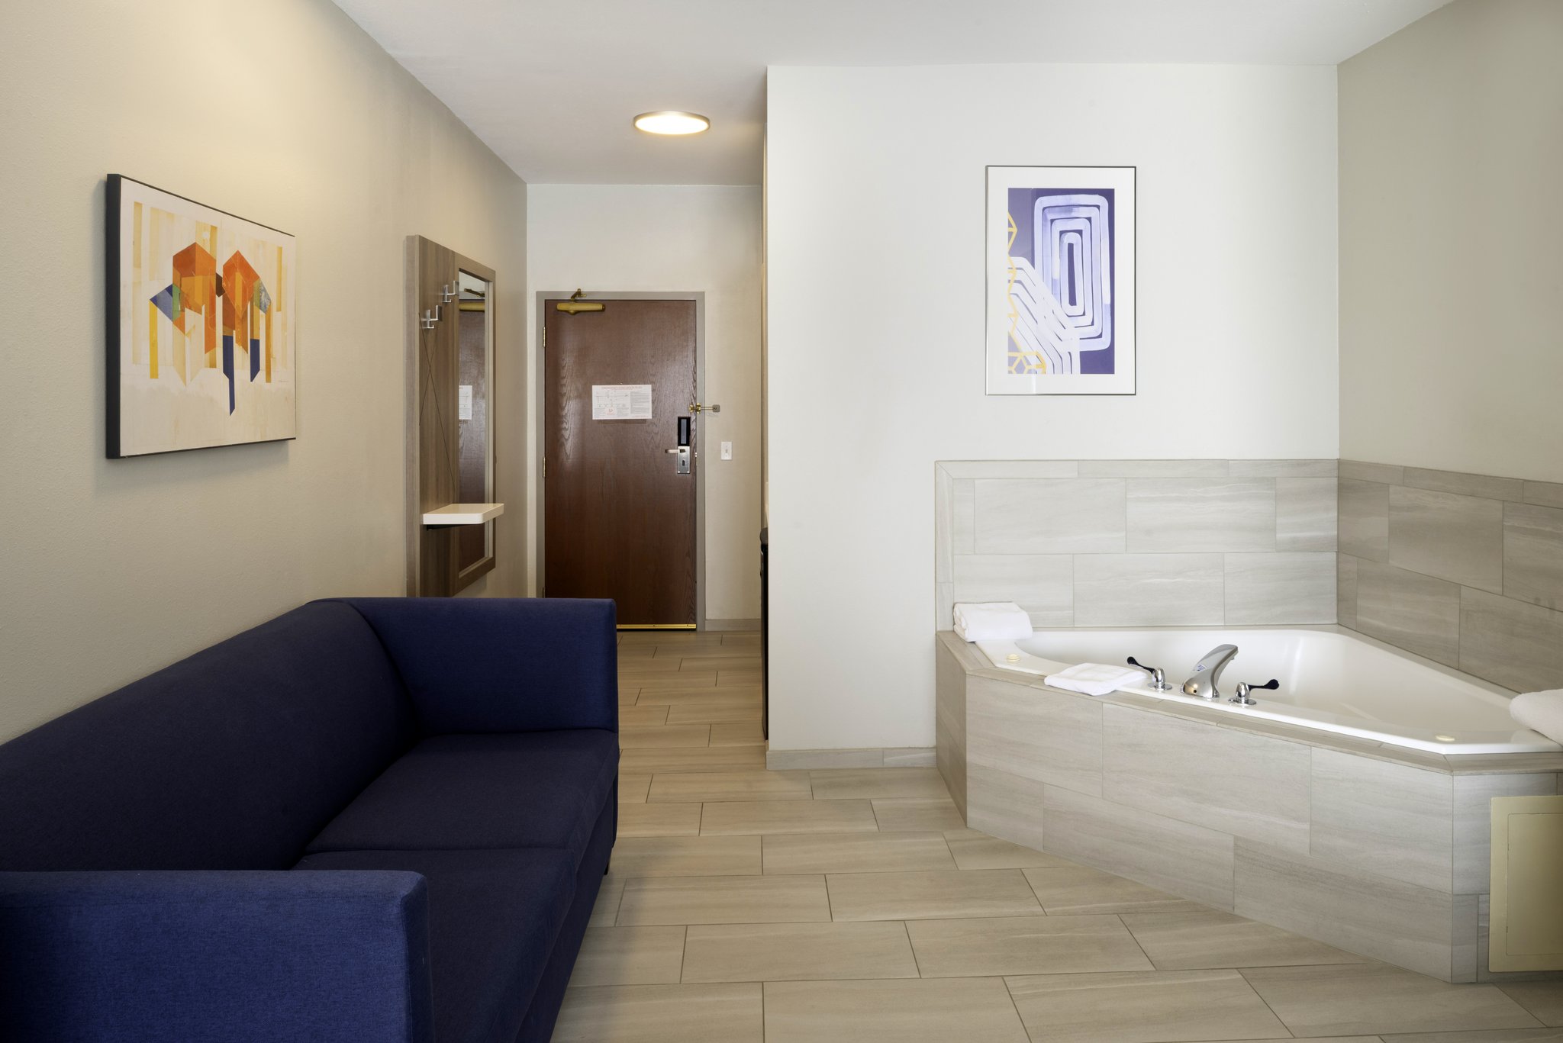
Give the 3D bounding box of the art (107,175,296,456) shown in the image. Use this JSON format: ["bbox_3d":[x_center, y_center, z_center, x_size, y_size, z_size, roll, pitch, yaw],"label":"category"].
[{"bbox_3d":[-1.421,-0.483,2.620,0.032,0.592,0.850,0,4,-2],"label":"art"}]

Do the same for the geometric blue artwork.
[{"bbox_3d":[1.094,-0.939,4.070,0.588,0.898,0.030,0,2,-2],"label":"geometric blue artwork"}]

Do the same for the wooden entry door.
[{"bbox_3d":[-0.986,-0.349,6.400,0.935,2.035,0.050,0,2,-2],"label":"wooden entry door"}]

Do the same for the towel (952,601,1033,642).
[{"bbox_3d":[0.798,0.383,3.950,0.240,0.108,0.250,0,4,-2],"label":"towel"}]

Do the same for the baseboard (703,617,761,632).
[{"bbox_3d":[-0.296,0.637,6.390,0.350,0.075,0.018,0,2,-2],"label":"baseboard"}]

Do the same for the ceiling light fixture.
[{"bbox_3d":[-0.514,-1.866,4.890,0.360,0.030,0.360,0,5,-2],"label":"ceiling light fixture"}]

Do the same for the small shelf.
[{"bbox_3d":[-1.317,-0.033,4.360,0.237,0.042,0.400,0,5,-2],"label":"small shelf"}]

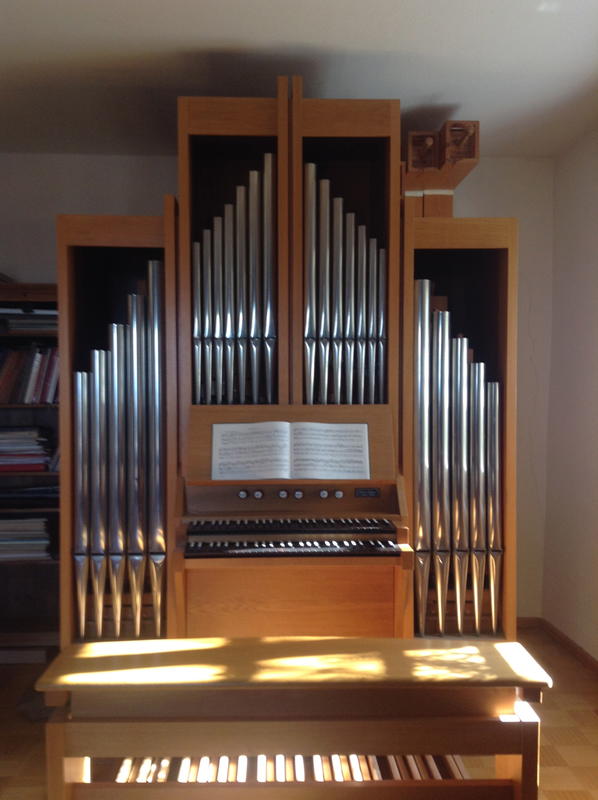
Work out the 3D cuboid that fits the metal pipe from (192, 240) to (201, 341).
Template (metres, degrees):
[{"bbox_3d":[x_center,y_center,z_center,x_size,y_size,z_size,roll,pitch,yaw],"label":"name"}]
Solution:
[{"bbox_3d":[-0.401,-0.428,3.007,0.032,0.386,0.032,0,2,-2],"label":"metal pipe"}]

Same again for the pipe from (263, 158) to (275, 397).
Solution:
[{"bbox_3d":[-0.116,-0.470,3.018,0.044,1.001,0.044,0,2,-2],"label":"pipe"}]

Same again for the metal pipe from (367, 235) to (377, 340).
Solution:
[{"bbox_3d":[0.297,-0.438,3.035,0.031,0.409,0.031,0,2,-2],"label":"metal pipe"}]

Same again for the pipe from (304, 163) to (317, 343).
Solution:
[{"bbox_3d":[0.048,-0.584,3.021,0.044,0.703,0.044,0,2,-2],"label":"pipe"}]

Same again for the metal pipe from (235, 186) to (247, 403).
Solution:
[{"bbox_3d":[-0.232,-0.399,3.079,0.043,0.924,0.043,0,2,-2],"label":"metal pipe"}]

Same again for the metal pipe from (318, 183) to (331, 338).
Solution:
[{"bbox_3d":[0.106,-0.564,3.084,0.044,0.649,0.044,0,2,-2],"label":"metal pipe"}]

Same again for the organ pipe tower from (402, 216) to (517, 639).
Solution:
[{"bbox_3d":[0.648,0.240,3.290,0.462,1.950,0.420,0,2,-1],"label":"organ pipe tower"}]

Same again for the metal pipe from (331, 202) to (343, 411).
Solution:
[{"bbox_3d":[0.160,-0.377,3.092,0.043,0.880,0.043,0,2,-2],"label":"metal pipe"}]

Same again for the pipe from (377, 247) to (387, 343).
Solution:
[{"bbox_3d":[0.338,-0.428,3.092,0.031,0.373,0.030,0,2,-1],"label":"pipe"}]

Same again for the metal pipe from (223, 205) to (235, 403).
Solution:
[{"bbox_3d":[-0.281,-0.362,3.079,0.041,0.850,0.041,0,2,-2],"label":"metal pipe"}]

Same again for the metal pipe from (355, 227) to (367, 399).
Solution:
[{"bbox_3d":[0.254,-0.333,3.093,0.037,0.743,0.035,0,2,-1],"label":"metal pipe"}]

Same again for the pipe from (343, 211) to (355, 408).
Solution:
[{"bbox_3d":[0.210,-0.346,3.095,0.041,0.820,0.041,0,2,-2],"label":"pipe"}]

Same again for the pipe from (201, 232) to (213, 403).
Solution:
[{"bbox_3d":[-0.371,-0.332,3.081,0.036,0.724,0.034,0,2,-1],"label":"pipe"}]

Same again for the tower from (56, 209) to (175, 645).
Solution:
[{"bbox_3d":[-0.721,0.277,3.272,0.460,2.143,0.520,0,2,-2],"label":"tower"}]

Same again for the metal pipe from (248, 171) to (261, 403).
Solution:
[{"bbox_3d":[-0.173,-0.439,3.016,0.041,0.929,0.041,0,2,-2],"label":"metal pipe"}]

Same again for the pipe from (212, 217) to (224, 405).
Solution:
[{"bbox_3d":[-0.325,-0.337,3.078,0.040,0.799,0.040,0,2,-2],"label":"pipe"}]

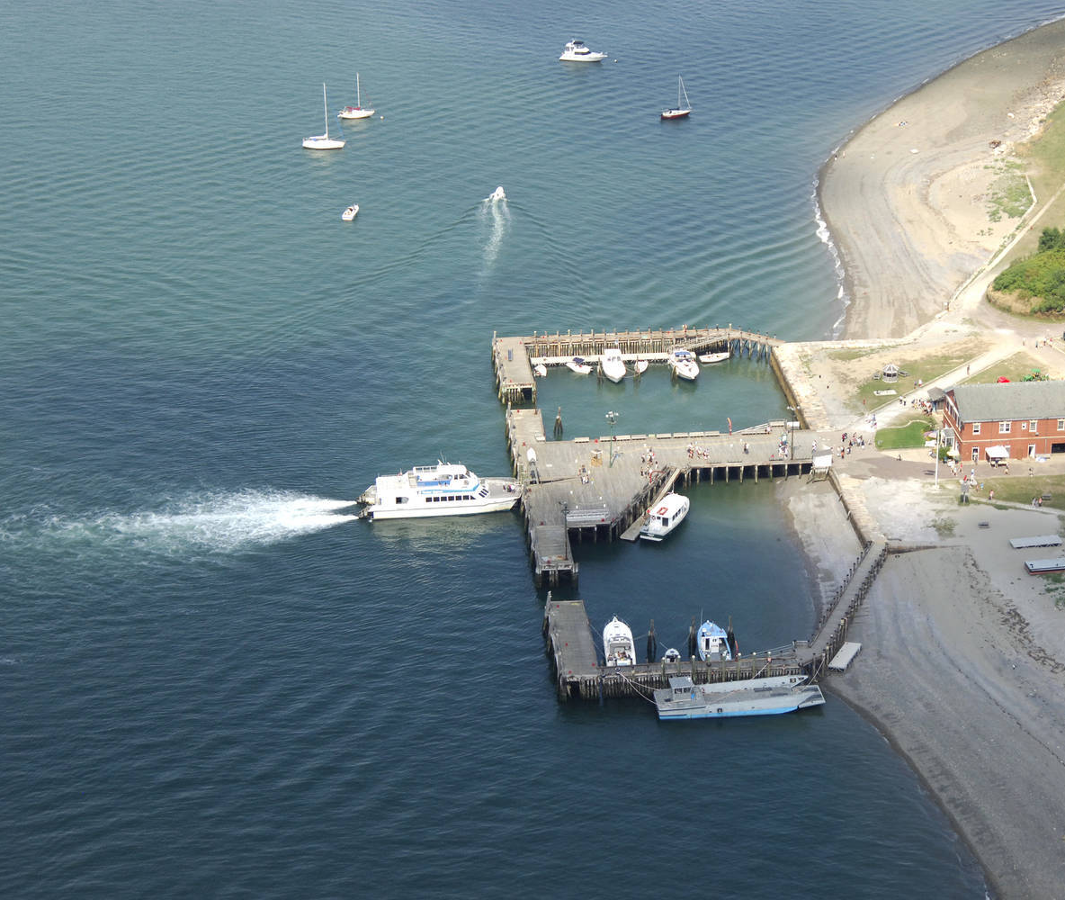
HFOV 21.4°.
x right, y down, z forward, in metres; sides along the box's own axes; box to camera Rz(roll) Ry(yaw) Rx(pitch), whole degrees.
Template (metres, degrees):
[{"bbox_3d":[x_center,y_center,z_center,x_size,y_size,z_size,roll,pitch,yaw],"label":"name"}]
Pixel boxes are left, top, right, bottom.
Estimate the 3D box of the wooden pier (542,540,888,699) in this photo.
[{"bbox_3d":[28.890,23.590,410.520,55.020,5.000,43.180,-2,22,-5],"label":"wooden pier"}]

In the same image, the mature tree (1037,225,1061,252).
[{"bbox_3d":[99.960,-40.730,544.810,4.600,5.000,4.600,-2,22,-4],"label":"mature tree"}]

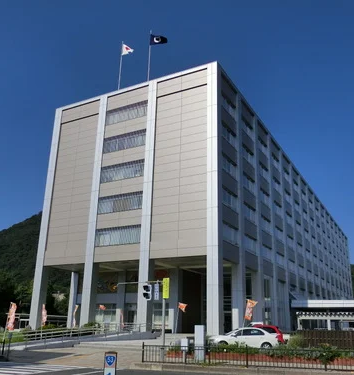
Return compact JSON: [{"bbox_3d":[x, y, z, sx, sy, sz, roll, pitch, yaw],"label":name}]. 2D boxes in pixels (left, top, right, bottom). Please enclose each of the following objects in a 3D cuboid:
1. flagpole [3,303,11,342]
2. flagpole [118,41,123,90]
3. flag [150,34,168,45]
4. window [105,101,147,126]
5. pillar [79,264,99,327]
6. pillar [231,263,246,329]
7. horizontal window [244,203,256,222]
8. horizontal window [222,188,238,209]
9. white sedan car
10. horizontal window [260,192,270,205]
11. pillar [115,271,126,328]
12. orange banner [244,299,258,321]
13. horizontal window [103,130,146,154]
[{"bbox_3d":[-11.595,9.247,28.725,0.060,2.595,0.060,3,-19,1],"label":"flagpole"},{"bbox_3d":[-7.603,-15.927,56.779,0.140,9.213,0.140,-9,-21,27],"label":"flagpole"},{"bbox_3d":[-2.343,-19.001,53.926,2.150,1.571,0.300,3,-19,-3],"label":"flag"},{"bbox_3d":[-5.904,-8.594,49.229,5.949,1.971,0.180,-9,-21,27],"label":"window"},{"bbox_3d":[-9.202,11.585,44.467,1.080,6.868,0.991,-9,-21,27],"label":"pillar"},{"bbox_3d":[6.522,11.754,44.350,1.200,7.120,1.120,-9,-21,27],"label":"pillar"},{"bbox_3d":[8.474,3.155,48.776,0.180,1.935,4.672,-9,-21,27],"label":"horizontal window"},{"bbox_3d":[5.514,1.474,44.974,0.160,1.920,4.600,-9,-21,27],"label":"horizontal window"},{"bbox_3d":[4.380,9.830,26.950,4.620,1.460,1.770,-3,-19,11],"label":"white sedan car"},{"bbox_3d":[11.752,1.757,56.764,0.160,1.920,4.600,-9,-21,27],"label":"horizontal window"},{"bbox_3d":[-6.390,13.364,49.439,0.950,6.741,0.800,-9,-21,27],"label":"pillar"},{"bbox_3d":[4.123,6.861,23.500,0.700,1.120,0.150,-2,-19,9],"label":"orange banner"},{"bbox_3d":[-5.988,-5.134,48.071,5.949,1.971,0.180,-9,-21,27],"label":"horizontal window"}]

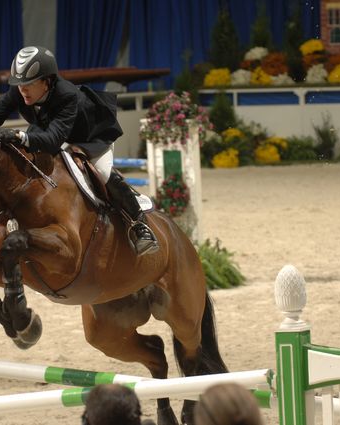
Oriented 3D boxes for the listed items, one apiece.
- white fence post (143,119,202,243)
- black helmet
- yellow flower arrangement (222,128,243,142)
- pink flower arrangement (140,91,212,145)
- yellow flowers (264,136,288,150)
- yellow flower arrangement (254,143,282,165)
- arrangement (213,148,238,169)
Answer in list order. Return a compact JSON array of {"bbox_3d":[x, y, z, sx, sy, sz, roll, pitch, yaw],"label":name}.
[{"bbox_3d":[0.032,-0.165,36.600,0.480,1.380,0.400,0,3,17],"label":"white fence post"},{"bbox_3d":[-0.703,-0.755,20.650,0.220,0.190,0.280,1,14,41],"label":"black helmet"},{"bbox_3d":[0.948,-1.160,60.600,0.320,0.240,0.310,-1,3,5],"label":"yellow flower arrangement"},{"bbox_3d":[0.059,-0.868,36.500,0.640,0.490,0.540,0,3,15],"label":"pink flower arrangement"},{"bbox_3d":[1.714,-1.094,64.300,0.410,0.280,0.380,-2,4,0],"label":"yellow flowers"},{"bbox_3d":[1.477,-0.894,60.500,0.400,0.340,0.380,-1,3,5],"label":"yellow flower arrangement"},{"bbox_3d":[0.831,-0.808,59.800,0.400,0.320,0.380,-1,3,5],"label":"arrangement"}]

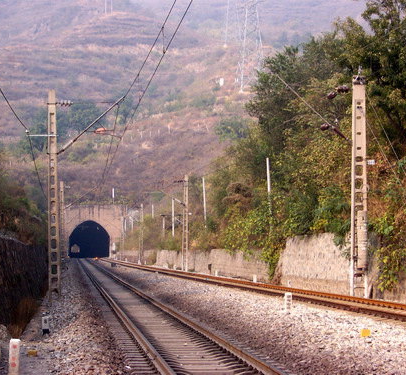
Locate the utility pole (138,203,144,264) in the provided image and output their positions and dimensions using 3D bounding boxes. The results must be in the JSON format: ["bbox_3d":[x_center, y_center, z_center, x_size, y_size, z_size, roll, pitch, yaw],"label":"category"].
[{"bbox_3d":[-8.447,6.435,176.000,0.500,8.300,0.300,0,-3,-6],"label":"utility pole"}]

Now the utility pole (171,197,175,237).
[{"bbox_3d":[-4.368,4.636,191.000,0.220,6.000,0.220,0,-3,-6],"label":"utility pole"}]

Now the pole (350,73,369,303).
[{"bbox_3d":[6.019,0.039,49.500,0.650,8.500,0.380,0,-3,-6],"label":"pole"}]

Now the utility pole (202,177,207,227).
[{"bbox_3d":[0.230,1.727,148.000,0.220,6.000,0.220,-3,-3,-6],"label":"utility pole"}]

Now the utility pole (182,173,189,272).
[{"bbox_3d":[-1.497,3.081,110.000,0.490,8.250,0.300,0,-3,-6],"label":"utility pole"}]

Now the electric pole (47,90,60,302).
[{"bbox_3d":[-5.842,0.334,50.500,0.470,8.300,0.300,0,-3,-6],"label":"electric pole"}]

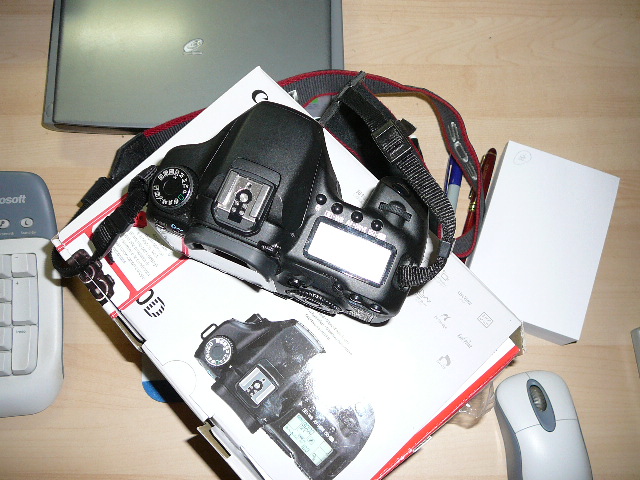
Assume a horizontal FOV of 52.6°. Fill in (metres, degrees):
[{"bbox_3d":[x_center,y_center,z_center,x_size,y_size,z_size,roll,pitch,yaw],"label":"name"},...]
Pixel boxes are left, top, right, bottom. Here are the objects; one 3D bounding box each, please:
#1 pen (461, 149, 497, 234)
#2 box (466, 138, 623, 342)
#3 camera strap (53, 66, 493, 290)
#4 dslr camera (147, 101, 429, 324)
[{"bbox_3d":[0.133,-0.022,0.555,0.013,0.012,0.130,18,74,4],"label":"pen"},{"bbox_3d":[0.181,0.001,0.541,0.097,0.029,0.143,20,74,4],"label":"box"},{"bbox_3d":[-0.025,-0.058,0.461,0.325,0.205,0.221,3,74,-1],"label":"camera strap"},{"bbox_3d":[-0.019,-0.015,0.359,0.145,0.108,0.073,21,75,4],"label":"dslr camera"}]

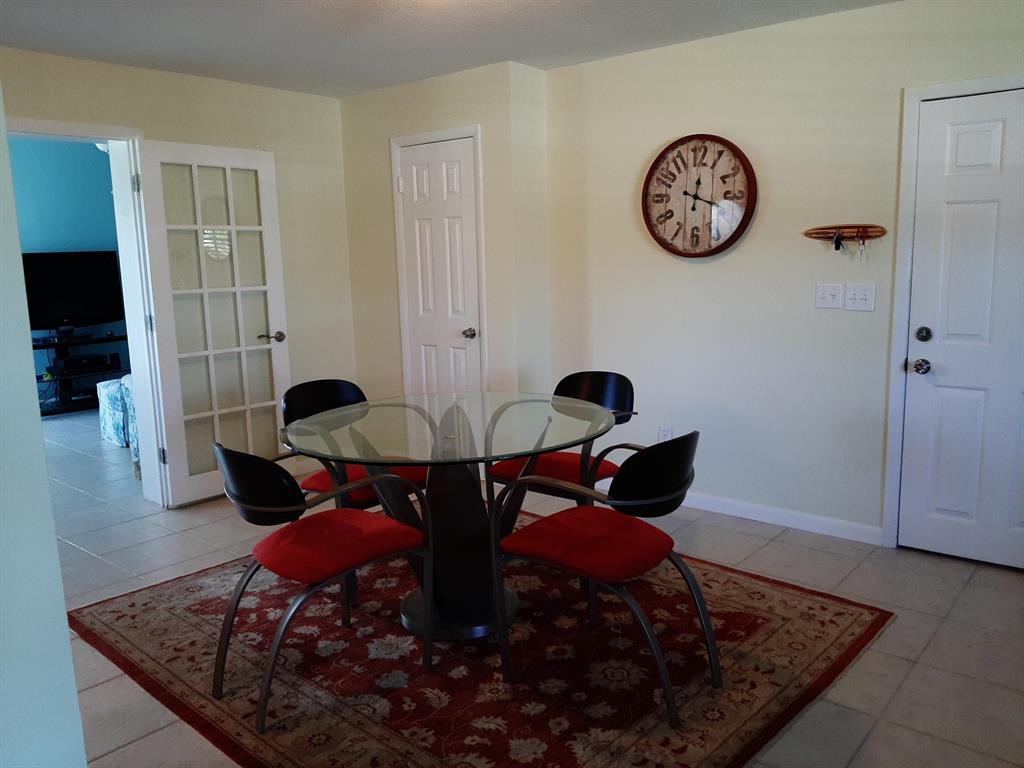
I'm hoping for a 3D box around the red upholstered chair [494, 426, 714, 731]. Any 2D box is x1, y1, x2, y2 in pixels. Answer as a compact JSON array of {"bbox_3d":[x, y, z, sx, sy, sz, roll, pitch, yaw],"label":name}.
[{"bbox_3d":[0.329,0.544,2.438,0.630,0.825,0.550,7,13,40],"label":"red upholstered chair"}]

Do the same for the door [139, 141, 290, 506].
[{"bbox_3d":[-1.670,-0.344,4.468,0.050,2.000,0.770,8,13,44],"label":"door"}]

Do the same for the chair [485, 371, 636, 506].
[{"bbox_3d":[0.273,0.394,3.328,0.550,0.825,0.630,6,12,36],"label":"chair"}]

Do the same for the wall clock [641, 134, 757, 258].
[{"bbox_3d":[0.932,-0.935,3.868,0.600,0.600,0.060,7,13,40],"label":"wall clock"}]

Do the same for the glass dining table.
[{"bbox_3d":[-0.213,0.508,2.908,1.146,0.765,1.146,-1,10,0],"label":"glass dining table"}]

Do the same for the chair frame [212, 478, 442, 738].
[{"bbox_3d":[-0.636,0.562,2.476,0.550,0.825,0.630,8,13,43],"label":"chair frame"}]

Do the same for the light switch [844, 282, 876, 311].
[{"bbox_3d":[1.565,-0.389,3.461,0.126,0.120,0.018,7,13,40],"label":"light switch"}]

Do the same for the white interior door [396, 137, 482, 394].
[{"bbox_3d":[-0.432,-0.425,4.698,0.630,2.030,0.050,7,13,40],"label":"white interior door"}]

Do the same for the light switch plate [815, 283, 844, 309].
[{"bbox_3d":[1.460,-0.404,3.548,0.117,0.115,0.018,7,13,40],"label":"light switch plate"}]

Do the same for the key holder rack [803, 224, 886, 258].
[{"bbox_3d":[1.490,-0.640,3.454,0.360,0.145,0.050,7,13,40],"label":"key holder rack"}]

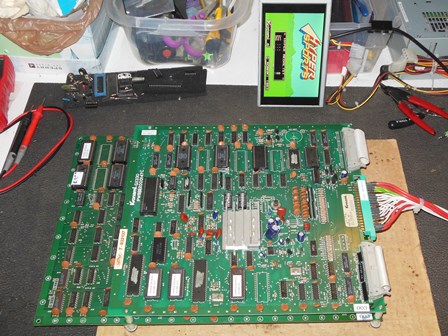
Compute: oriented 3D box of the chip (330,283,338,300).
[{"bbox_3d":[0.129,0.145,0.579,0.008,0.004,0.020,-1,54,2],"label":"chip"}]

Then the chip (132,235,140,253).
[{"bbox_3d":[-0.111,0.096,0.620,0.008,0.004,0.020,0,56,1],"label":"chip"}]

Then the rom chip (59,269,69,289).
[{"bbox_3d":[-0.201,0.140,0.620,0.008,0.005,0.024,0,56,1],"label":"rom chip"}]

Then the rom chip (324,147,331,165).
[{"bbox_3d":[0.143,-0.014,0.688,0.007,0.004,0.025,0,56,1],"label":"rom chip"}]

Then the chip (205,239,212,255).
[{"bbox_3d":[-0.021,0.100,0.615,0.007,0.004,0.019,0,56,1],"label":"chip"}]

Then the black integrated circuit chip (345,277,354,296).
[{"bbox_3d":[0.147,0.142,0.582,0.008,0.004,0.024,0,56,1],"label":"black integrated circuit chip"}]

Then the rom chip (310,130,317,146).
[{"bbox_3d":[0.128,-0.042,0.704,0.007,0.004,0.025,-1,55,2],"label":"rom chip"}]

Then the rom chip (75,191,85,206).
[{"bbox_3d":[-0.199,0.044,0.679,0.008,0.006,0.020,-1,55,2],"label":"rom chip"}]

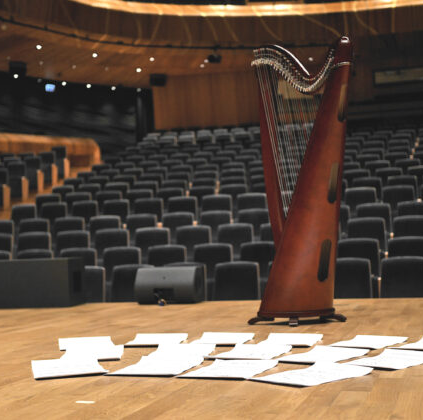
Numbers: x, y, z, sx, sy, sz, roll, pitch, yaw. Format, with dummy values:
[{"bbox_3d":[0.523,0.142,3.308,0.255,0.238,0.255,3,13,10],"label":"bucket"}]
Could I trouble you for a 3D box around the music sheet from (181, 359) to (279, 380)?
[{"bbox_3d":[0.057,0.483,2.447,0.214,0.016,0.303,-2,-2,22],"label":"music sheet"}]

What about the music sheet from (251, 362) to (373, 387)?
[{"bbox_3d":[0.370,0.602,2.939,0.369,0.020,0.279,1,-4,-45],"label":"music sheet"}]

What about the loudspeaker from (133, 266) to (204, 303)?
[{"bbox_3d":[-0.369,0.704,7.672,0.600,0.350,0.380,-3,-3,17],"label":"loudspeaker"}]

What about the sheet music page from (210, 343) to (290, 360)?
[{"bbox_3d":[0.182,0.643,3.632,0.279,0.020,0.369,-3,-3,20],"label":"sheet music page"}]

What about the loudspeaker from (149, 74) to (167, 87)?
[{"bbox_3d":[-1.429,-3.446,21.500,0.420,0.310,0.320,-1,-2,-15],"label":"loudspeaker"}]

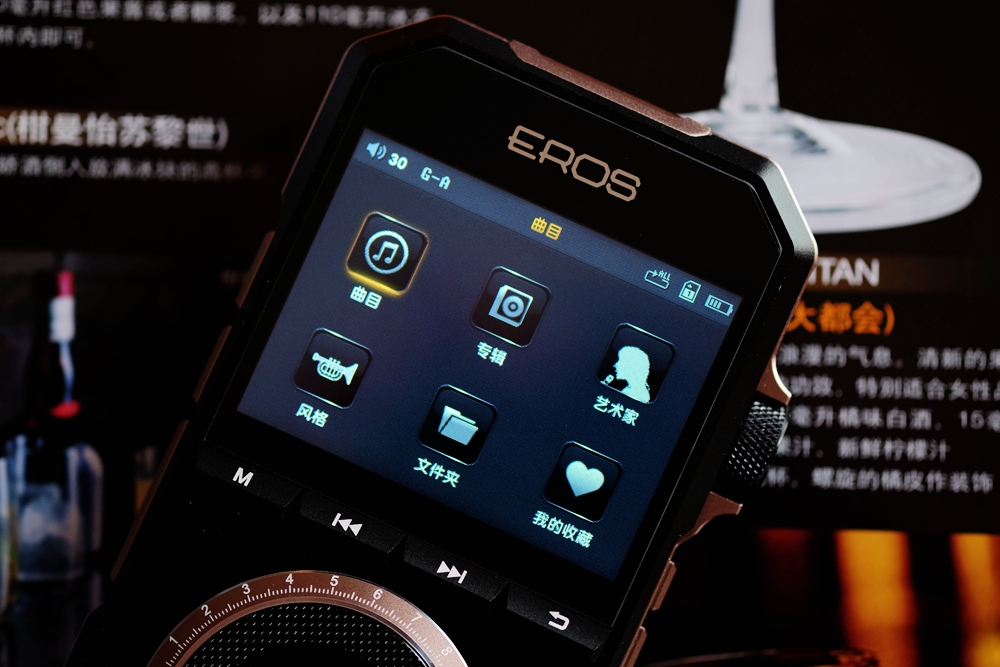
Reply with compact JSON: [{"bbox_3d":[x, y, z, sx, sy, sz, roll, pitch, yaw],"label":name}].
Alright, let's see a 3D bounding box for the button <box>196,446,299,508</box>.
[{"bbox_3d":[-0.025,0.014,0.245,0.011,0.002,0.002,24,86,2],"label":"button"}]

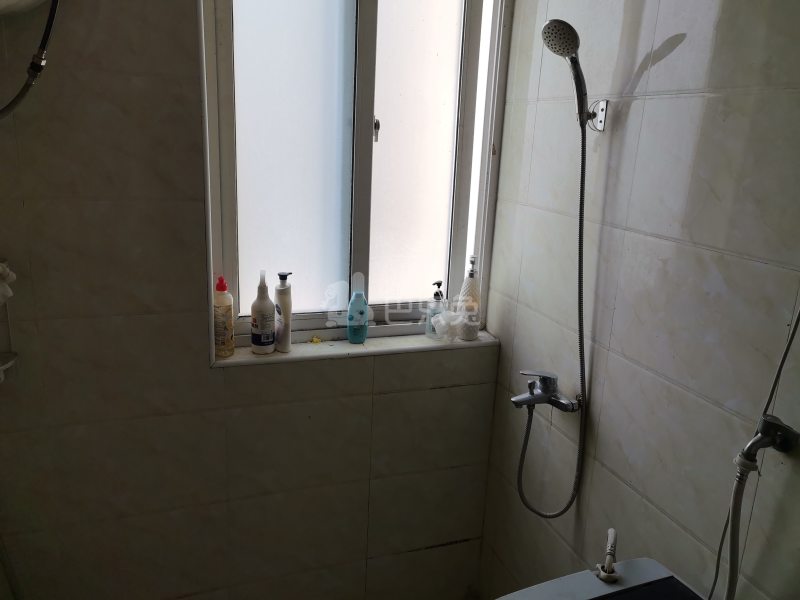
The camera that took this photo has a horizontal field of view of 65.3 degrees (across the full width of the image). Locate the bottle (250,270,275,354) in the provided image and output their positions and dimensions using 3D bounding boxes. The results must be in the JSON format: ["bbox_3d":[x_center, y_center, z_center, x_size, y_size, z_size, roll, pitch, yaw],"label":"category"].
[{"bbox_3d":[-0.401,0.033,1.831,0.068,0.245,0.068,5,15,7],"label":"bottle"}]

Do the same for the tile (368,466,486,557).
[{"bbox_3d":[0.099,0.718,2.148,0.437,0.300,0.010,-3,16,-20],"label":"tile"}]

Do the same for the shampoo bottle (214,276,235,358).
[{"bbox_3d":[-0.500,0.045,1.772,0.056,0.227,0.052,-3,16,-20],"label":"shampoo bottle"}]

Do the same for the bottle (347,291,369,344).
[{"bbox_3d":[-0.130,0.056,1.963,0.064,0.163,0.042,0,15,-10],"label":"bottle"}]

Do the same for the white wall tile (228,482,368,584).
[{"bbox_3d":[-0.317,0.738,1.995,0.450,0.300,0.010,-3,16,-20],"label":"white wall tile"}]

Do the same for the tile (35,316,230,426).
[{"bbox_3d":[-0.710,0.179,1.685,0.450,0.300,0.010,-3,16,-20],"label":"tile"}]

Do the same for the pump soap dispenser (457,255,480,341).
[{"bbox_3d":[0.239,-0.006,2.041,0.073,0.278,0.062,5,15,7],"label":"pump soap dispenser"}]

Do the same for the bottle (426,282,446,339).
[{"bbox_3d":[0.126,0.032,2.046,0.058,0.190,0.063,-8,18,-35],"label":"bottle"}]

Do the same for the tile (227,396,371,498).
[{"bbox_3d":[-0.301,0.450,1.919,0.445,0.300,0.010,-3,16,-20],"label":"tile"}]

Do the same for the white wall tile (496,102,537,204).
[{"bbox_3d":[0.361,-0.453,1.922,0.010,0.300,0.184,-3,16,-20],"label":"white wall tile"}]

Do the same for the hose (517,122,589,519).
[{"bbox_3d":[0.417,0.090,1.603,0.140,1.060,0.125,-3,16,-20],"label":"hose"}]

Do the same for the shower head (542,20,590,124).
[{"bbox_3d":[0.407,-0.535,1.463,0.052,0.254,0.092,-36,27,-24],"label":"shower head"}]

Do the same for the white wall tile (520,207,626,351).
[{"bbox_3d":[0.456,-0.081,1.713,0.010,0.300,0.451,-3,16,-20],"label":"white wall tile"}]

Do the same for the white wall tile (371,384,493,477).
[{"bbox_3d":[0.112,0.428,2.070,0.435,0.300,0.010,-3,16,-20],"label":"white wall tile"}]

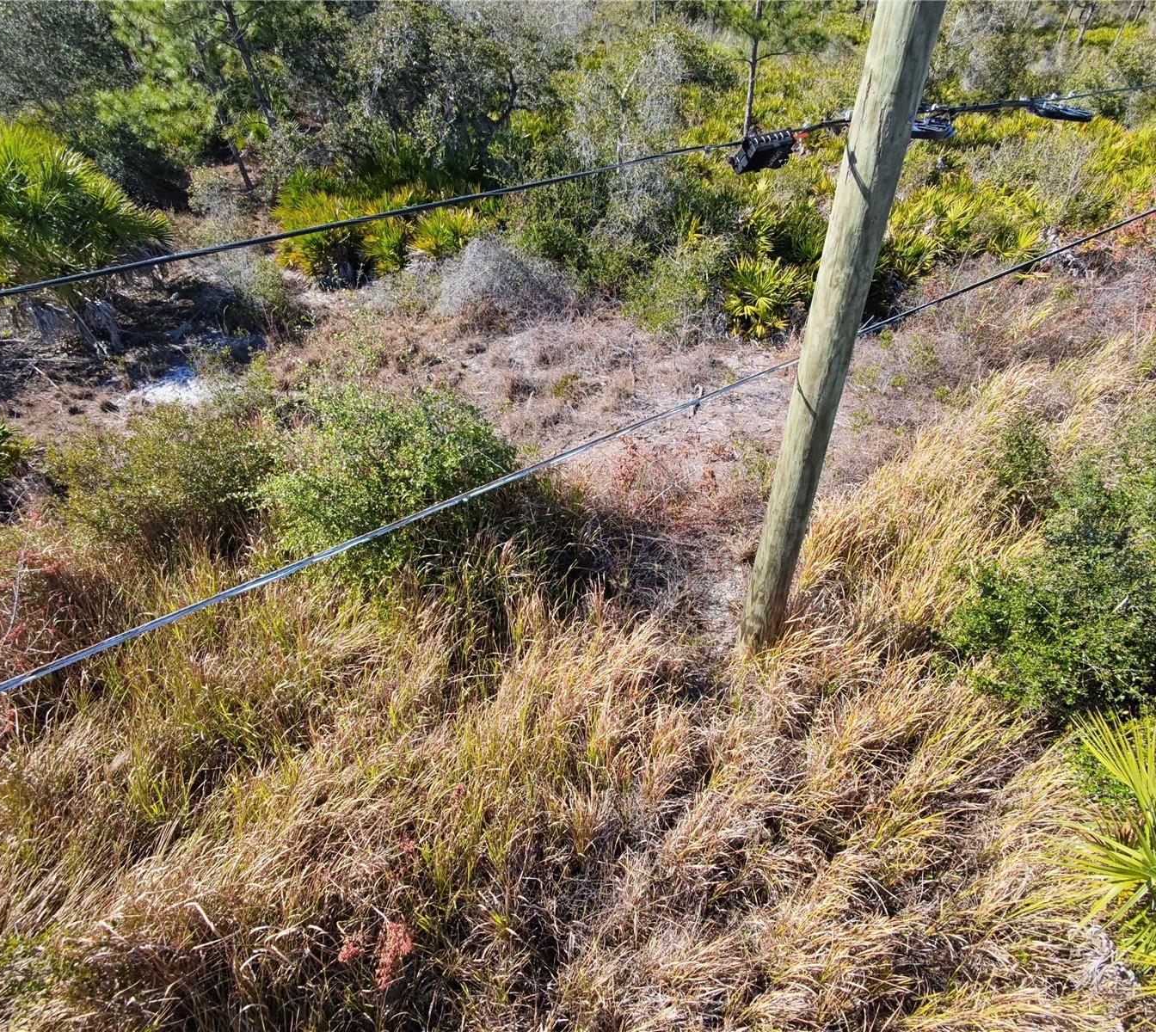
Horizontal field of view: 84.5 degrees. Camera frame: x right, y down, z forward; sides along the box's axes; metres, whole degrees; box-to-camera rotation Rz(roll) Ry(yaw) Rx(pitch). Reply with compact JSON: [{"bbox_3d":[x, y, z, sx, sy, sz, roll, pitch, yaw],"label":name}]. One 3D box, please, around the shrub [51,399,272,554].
[{"bbox_3d":[-3.950,-0.320,6.120,1.900,1.350,1.750,-1,39,0],"label":"shrub"}]

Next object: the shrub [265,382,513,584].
[{"bbox_3d":[-1.690,-0.230,5.850,2.200,1.550,2.000,-1,39,0],"label":"shrub"}]

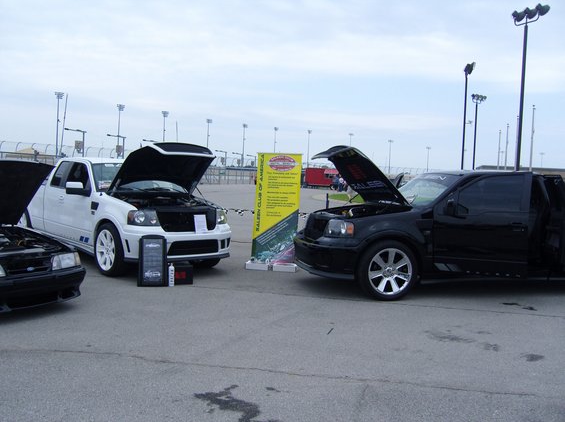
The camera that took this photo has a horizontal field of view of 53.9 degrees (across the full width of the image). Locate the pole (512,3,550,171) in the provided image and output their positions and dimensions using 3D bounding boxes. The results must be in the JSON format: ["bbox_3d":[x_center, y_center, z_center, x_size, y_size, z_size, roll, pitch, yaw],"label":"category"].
[{"bbox_3d":[12.872,-5.220,29.946,2.000,11.300,0.800,6,5,41],"label":"pole"}]

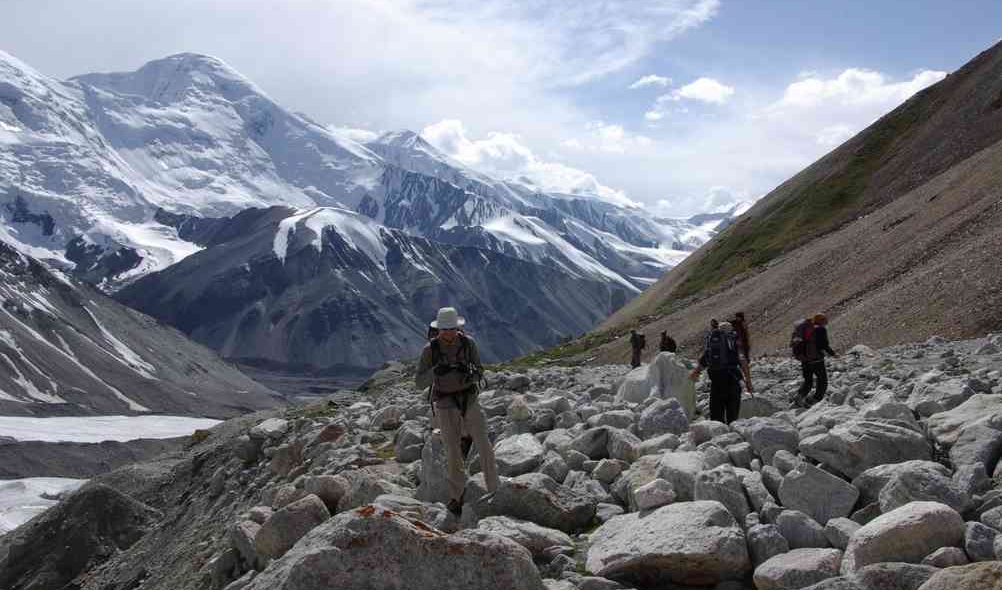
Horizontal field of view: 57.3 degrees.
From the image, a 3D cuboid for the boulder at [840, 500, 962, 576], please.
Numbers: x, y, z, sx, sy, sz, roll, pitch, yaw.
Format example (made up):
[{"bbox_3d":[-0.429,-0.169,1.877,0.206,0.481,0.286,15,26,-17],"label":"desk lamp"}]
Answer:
[{"bbox_3d":[2.905,1.764,6.650,0.850,0.496,0.595,0,-1,-20],"label":"boulder"}]

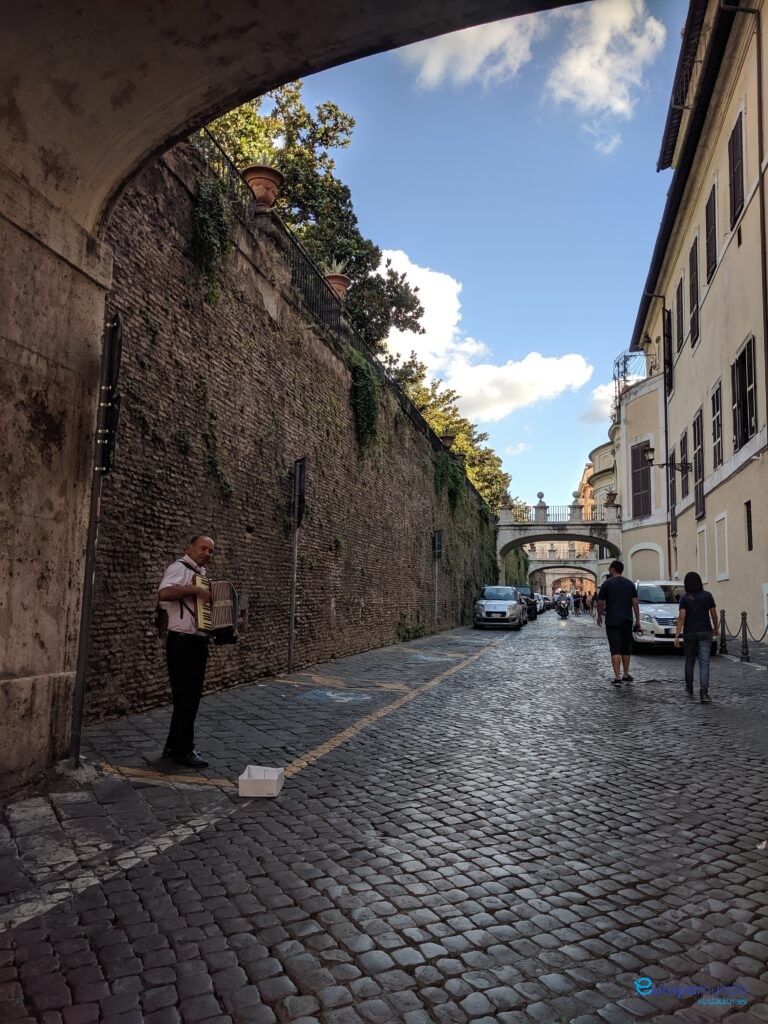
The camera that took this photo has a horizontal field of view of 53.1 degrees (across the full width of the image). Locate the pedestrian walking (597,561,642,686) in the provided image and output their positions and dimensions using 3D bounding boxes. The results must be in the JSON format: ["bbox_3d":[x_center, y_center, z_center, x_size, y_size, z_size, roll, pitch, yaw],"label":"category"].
[{"bbox_3d":[3.477,1.636,11.409,0.620,1.770,0.400,0,-6,13],"label":"pedestrian walking"}]

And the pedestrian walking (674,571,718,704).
[{"bbox_3d":[4.032,1.591,9.950,0.560,1.600,0.450,0,-6,13],"label":"pedestrian walking"}]

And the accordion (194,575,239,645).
[{"bbox_3d":[-1.202,0.700,5.520,0.210,0.480,0.360,-3,-8,37],"label":"accordion"}]

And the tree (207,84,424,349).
[{"bbox_3d":[-1.958,-7.685,21.758,6.300,10.000,6.300,0,-6,13],"label":"tree"}]

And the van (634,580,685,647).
[{"bbox_3d":[6.802,2.534,18.688,1.840,1.690,4.450,0,-6,13],"label":"van"}]

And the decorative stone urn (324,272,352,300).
[{"bbox_3d":[-0.981,-4.578,15.970,0.640,0.570,0.640,1,-6,0],"label":"decorative stone urn"}]

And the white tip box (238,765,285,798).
[{"bbox_3d":[-0.765,1.701,4.845,0.231,0.110,0.298,1,-6,0],"label":"white tip box"}]

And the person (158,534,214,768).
[{"bbox_3d":[-1.441,1.012,5.771,0.460,1.670,0.520,-2,-7,25],"label":"person"}]

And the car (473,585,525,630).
[{"bbox_3d":[4.616,3.689,29.702,1.730,1.630,4.080,0,-6,16],"label":"car"}]

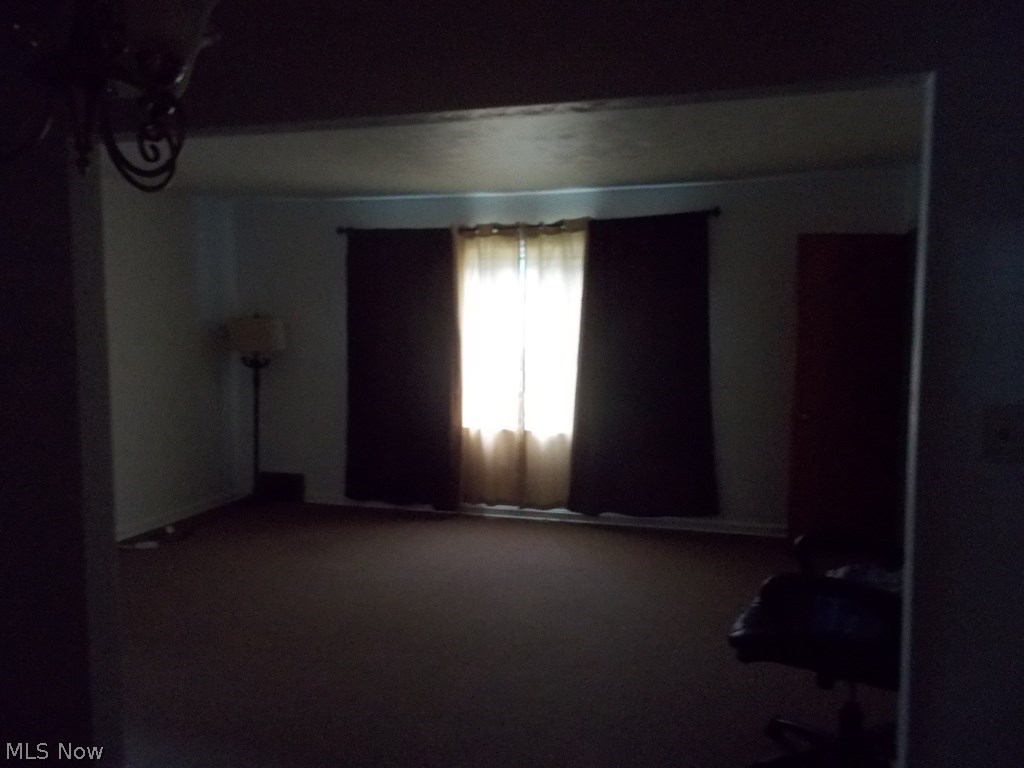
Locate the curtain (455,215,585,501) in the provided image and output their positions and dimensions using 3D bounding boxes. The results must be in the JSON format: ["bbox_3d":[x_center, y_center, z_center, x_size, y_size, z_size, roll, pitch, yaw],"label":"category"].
[{"bbox_3d":[0.059,-0.118,6.402,1.000,2.120,0.090,1,5,17],"label":"curtain"}]

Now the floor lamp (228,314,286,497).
[{"bbox_3d":[-2.046,0.225,6.898,0.450,1.550,0.450,1,5,17],"label":"floor lamp"}]

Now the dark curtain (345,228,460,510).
[{"bbox_3d":[-0.873,-0.124,6.672,0.970,2.140,0.100,1,5,17],"label":"dark curtain"}]

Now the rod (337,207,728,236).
[{"bbox_3d":[0.019,-1.190,6.325,2.950,0.050,0.090,0,5,17],"label":"rod"}]

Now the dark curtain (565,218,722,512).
[{"bbox_3d":[0.937,-0.117,6.127,1.090,2.130,0.100,1,5,17],"label":"dark curtain"}]

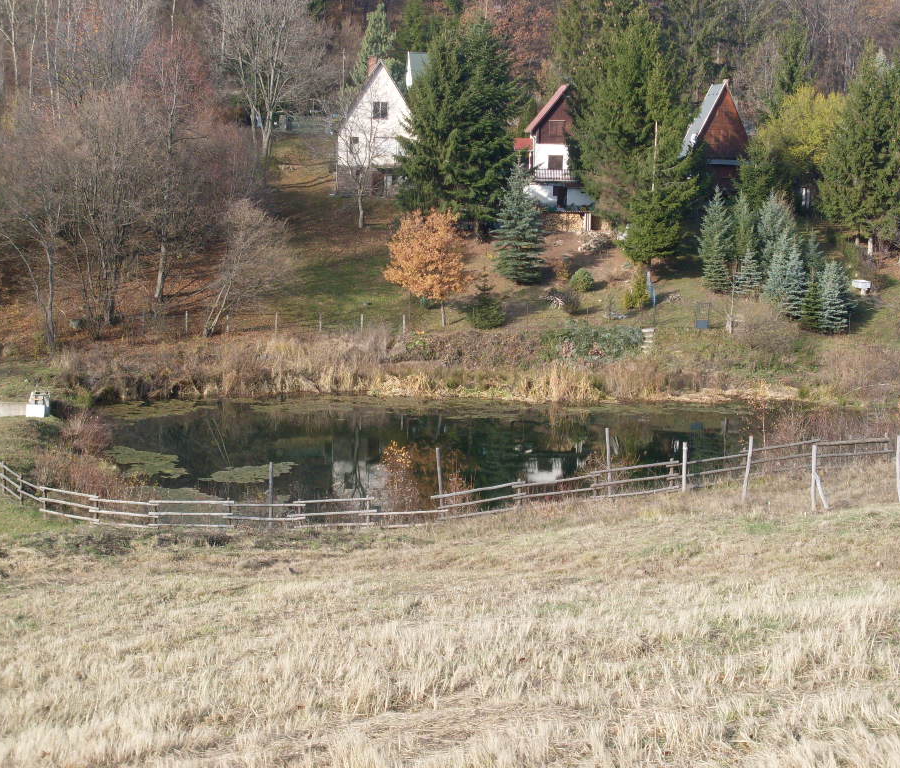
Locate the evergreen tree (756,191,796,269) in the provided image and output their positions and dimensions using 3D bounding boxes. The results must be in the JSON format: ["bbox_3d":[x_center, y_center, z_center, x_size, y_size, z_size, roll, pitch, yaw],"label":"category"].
[{"bbox_3d":[22.930,-10.630,124.660,2.810,5.880,2.810,1,9,0],"label":"evergreen tree"}]

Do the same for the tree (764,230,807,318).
[{"bbox_3d":[22.596,-7.364,119.543,2.829,5.930,2.829,1,9,0],"label":"tree"}]

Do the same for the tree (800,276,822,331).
[{"bbox_3d":[23.390,-5.140,114.830,1.420,3.630,1.420,1,9,0],"label":"tree"}]

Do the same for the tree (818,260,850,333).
[{"bbox_3d":[24.840,-5.650,114.660,2.070,4.660,2.070,1,9,0],"label":"tree"}]

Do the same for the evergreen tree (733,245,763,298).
[{"bbox_3d":[20.762,-7.847,123.871,2.094,3.770,2.094,1,9,0],"label":"evergreen tree"}]

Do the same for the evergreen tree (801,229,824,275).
[{"bbox_3d":[25.651,-9.018,125.596,1.769,3.817,1.769,1,9,0],"label":"evergreen tree"}]

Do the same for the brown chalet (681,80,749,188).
[{"bbox_3d":[23.235,-21.714,154.266,6.400,9.409,7.200,1,9,0],"label":"brown chalet"}]

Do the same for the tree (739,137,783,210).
[{"bbox_3d":[24.280,-16.170,138.370,3.590,6.190,3.590,1,9,0],"label":"tree"}]

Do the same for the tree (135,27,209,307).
[{"bbox_3d":[-18.493,-14.375,118.707,5.083,17.939,5.083,1,9,0],"label":"tree"}]

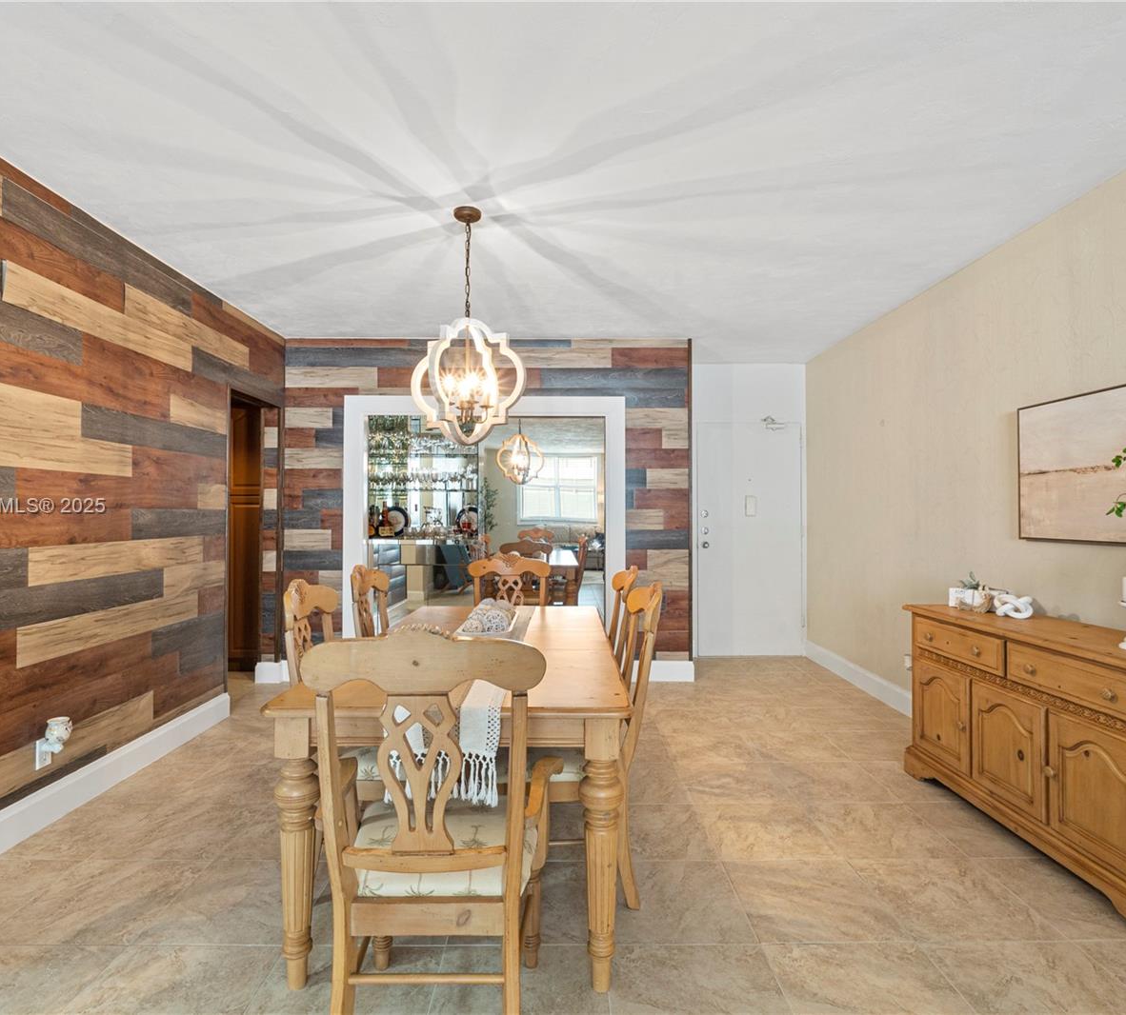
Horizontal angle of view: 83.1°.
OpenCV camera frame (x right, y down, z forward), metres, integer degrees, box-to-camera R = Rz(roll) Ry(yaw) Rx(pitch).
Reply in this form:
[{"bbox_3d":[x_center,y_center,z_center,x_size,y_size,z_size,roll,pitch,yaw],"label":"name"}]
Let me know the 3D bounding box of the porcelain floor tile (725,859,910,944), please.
[{"bbox_3d":[0.805,1.284,2.087,0.455,0.010,0.452,0,-1,0],"label":"porcelain floor tile"}]

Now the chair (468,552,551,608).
[{"bbox_3d":[-0.307,0.779,3.469,0.530,1.040,0.580,0,-1,0],"label":"chair"}]

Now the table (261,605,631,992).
[{"bbox_3d":[-0.298,0.908,2.533,0.955,0.760,1.800,0,-1,0],"label":"table"}]

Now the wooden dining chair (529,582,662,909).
[{"bbox_3d":[0.049,0.769,2.232,0.590,1.030,0.490,0,-1,0],"label":"wooden dining chair"}]

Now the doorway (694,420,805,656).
[{"bbox_3d":[1.645,0.269,5.622,1.010,2.100,0.100,0,-1,0],"label":"doorway"}]

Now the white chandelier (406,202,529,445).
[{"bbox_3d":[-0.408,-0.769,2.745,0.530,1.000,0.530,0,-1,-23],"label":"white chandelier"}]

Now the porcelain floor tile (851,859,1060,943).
[{"bbox_3d":[1.262,1.283,2.091,0.455,0.010,0.452,0,-1,0],"label":"porcelain floor tile"}]

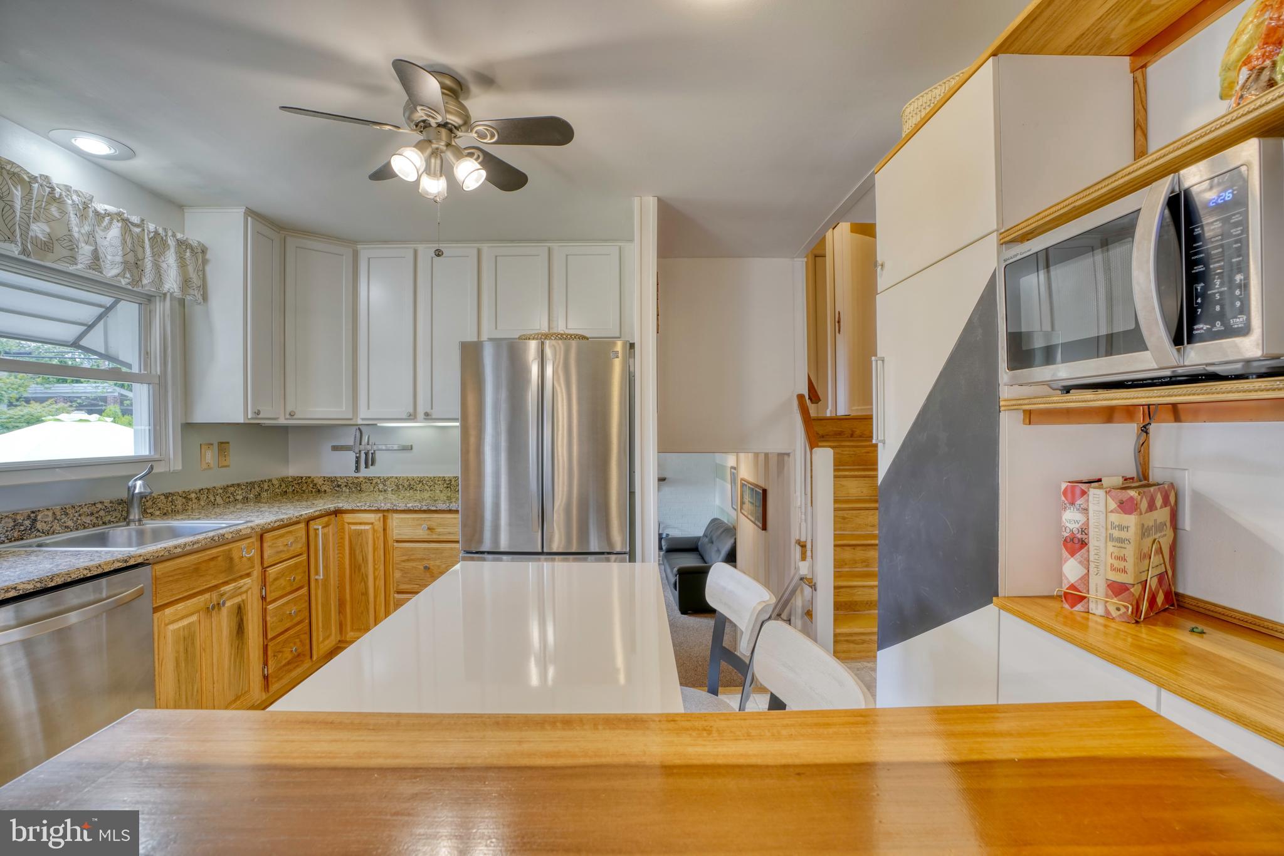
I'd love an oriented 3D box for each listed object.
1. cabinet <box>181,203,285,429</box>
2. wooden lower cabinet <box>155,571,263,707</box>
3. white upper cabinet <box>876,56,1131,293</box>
[{"bbox_3d":[-2.120,-0.559,2.985,0.320,1.070,0.305,0,0,1],"label":"cabinet"},{"bbox_3d":[-2.055,0.951,2.380,0.580,0.600,0.520,0,0,3],"label":"wooden lower cabinet"},{"bbox_3d":[0.888,-0.605,1.510,0.290,0.371,0.615,0,0,-1],"label":"white upper cabinet"}]

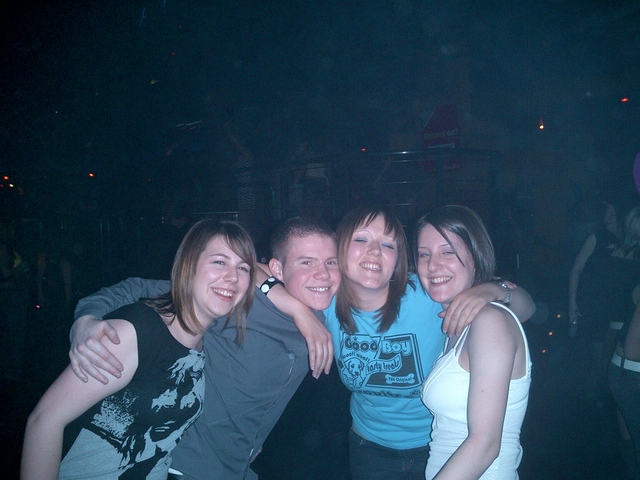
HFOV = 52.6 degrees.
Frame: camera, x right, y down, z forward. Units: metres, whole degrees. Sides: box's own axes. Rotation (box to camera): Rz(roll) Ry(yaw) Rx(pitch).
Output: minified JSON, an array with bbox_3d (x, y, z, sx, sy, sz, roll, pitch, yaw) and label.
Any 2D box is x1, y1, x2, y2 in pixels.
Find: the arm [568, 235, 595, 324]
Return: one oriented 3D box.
[{"bbox_3d":[1.755,0.259,4.350,0.140,0.620,0.125,10,2,17],"label":"arm"}]

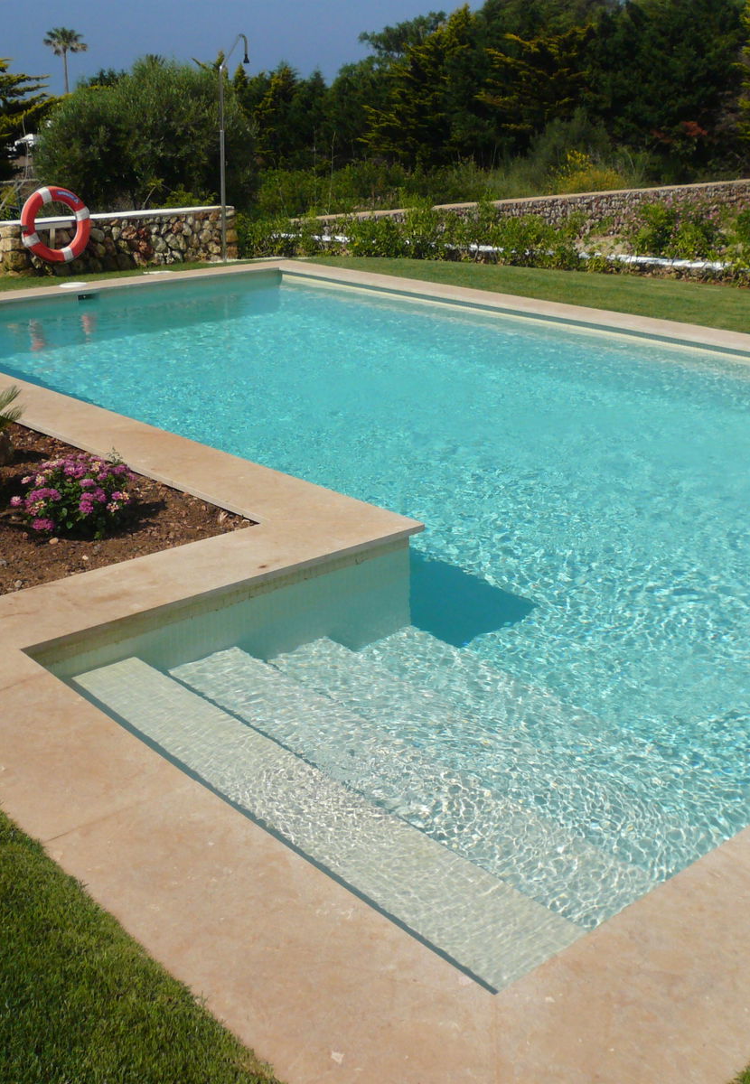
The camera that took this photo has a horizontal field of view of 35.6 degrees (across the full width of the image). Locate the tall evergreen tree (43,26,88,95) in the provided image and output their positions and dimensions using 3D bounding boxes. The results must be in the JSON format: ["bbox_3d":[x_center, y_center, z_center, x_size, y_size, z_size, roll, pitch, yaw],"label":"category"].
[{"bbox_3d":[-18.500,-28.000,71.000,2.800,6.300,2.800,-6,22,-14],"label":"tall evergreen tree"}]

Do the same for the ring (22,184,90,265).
[{"bbox_3d":[-3.000,-2.985,10.980,0.710,0.710,0.110,-17,27,-38],"label":"ring"}]

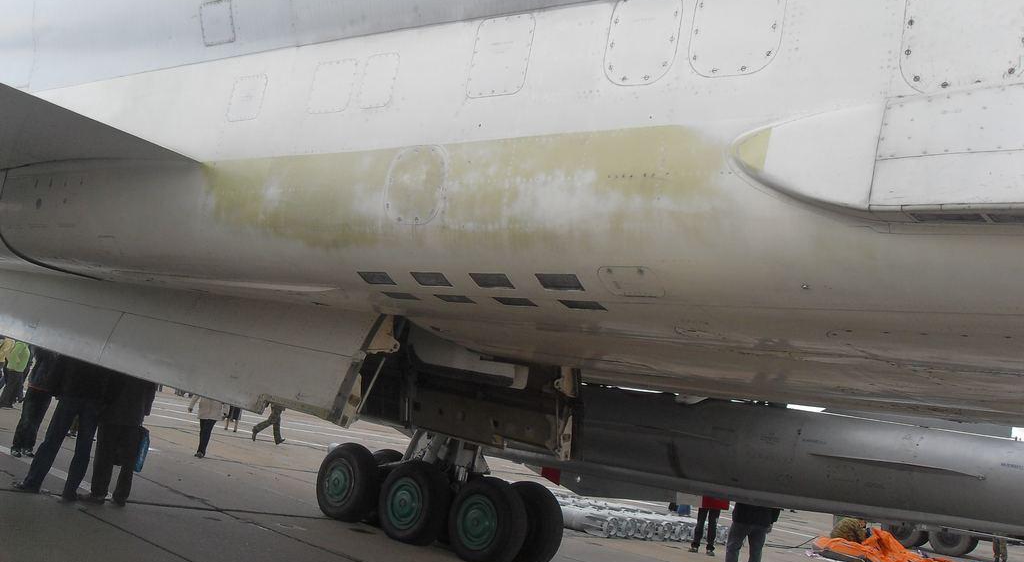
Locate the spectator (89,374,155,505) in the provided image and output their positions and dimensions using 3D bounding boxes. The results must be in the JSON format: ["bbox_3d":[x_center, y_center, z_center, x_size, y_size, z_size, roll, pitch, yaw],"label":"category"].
[{"bbox_3d":[-4.119,1.472,11.007,0.420,1.740,0.540,3,-11,41],"label":"spectator"}]

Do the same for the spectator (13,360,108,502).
[{"bbox_3d":[-4.570,1.327,10.757,0.500,1.780,0.580,3,-12,44],"label":"spectator"}]

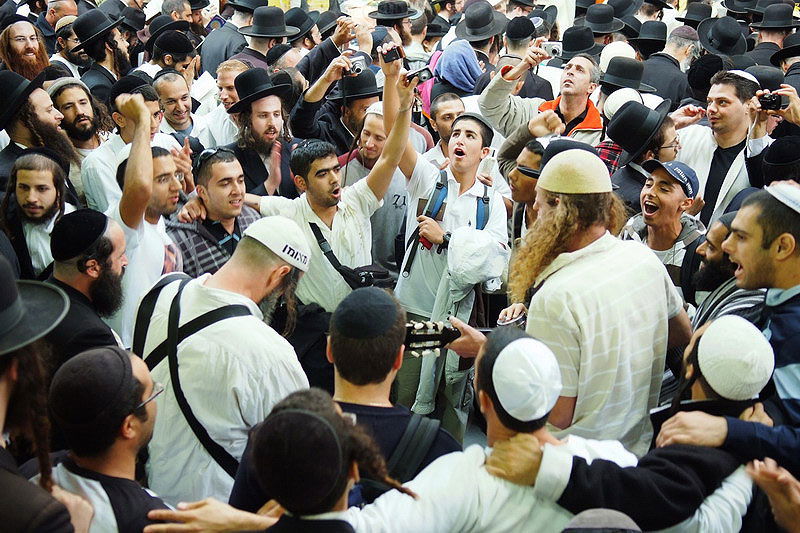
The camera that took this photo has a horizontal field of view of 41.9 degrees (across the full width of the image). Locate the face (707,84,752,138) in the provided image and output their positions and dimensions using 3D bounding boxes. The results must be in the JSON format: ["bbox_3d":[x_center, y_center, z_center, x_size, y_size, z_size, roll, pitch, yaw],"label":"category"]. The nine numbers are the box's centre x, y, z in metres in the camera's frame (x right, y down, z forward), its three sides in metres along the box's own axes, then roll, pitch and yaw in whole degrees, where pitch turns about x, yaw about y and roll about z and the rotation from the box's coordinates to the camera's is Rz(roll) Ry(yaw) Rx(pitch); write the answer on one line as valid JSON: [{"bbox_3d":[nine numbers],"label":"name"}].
[{"bbox_3d":[1.192,-0.568,3.800,0.140,0.200,0.150,-14,26,-31],"label":"face"}]

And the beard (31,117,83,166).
[{"bbox_3d":[-1.244,-0.453,3.780,0.170,0.190,0.130,2,22,5],"label":"beard"}]

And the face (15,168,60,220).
[{"bbox_3d":[-1.190,-0.233,3.420,0.145,0.185,0.125,-3,17,-6],"label":"face"}]

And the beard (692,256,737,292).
[{"bbox_3d":[0.873,0.022,2.900,0.120,0.120,0.140,0,22,0],"label":"beard"}]

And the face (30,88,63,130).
[{"bbox_3d":[-1.344,-0.595,3.980,0.130,0.180,0.150,-13,27,-9],"label":"face"}]

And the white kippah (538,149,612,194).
[{"bbox_3d":[0.449,-0.251,2.670,0.180,0.100,0.195,0,20,0],"label":"white kippah"}]

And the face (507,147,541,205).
[{"bbox_3d":[0.440,-0.303,3.600,0.160,0.200,0.150,-9,21,-23],"label":"face"}]

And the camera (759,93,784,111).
[{"bbox_3d":[1.387,-0.616,3.900,0.095,0.060,0.040,7,23,16],"label":"camera"}]

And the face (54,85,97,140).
[{"bbox_3d":[-1.290,-0.608,4.150,0.155,0.210,0.150,-17,18,-26],"label":"face"}]

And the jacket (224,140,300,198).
[{"bbox_3d":[-0.619,-0.238,4.813,0.500,0.720,0.350,-10,22,-26],"label":"jacket"}]

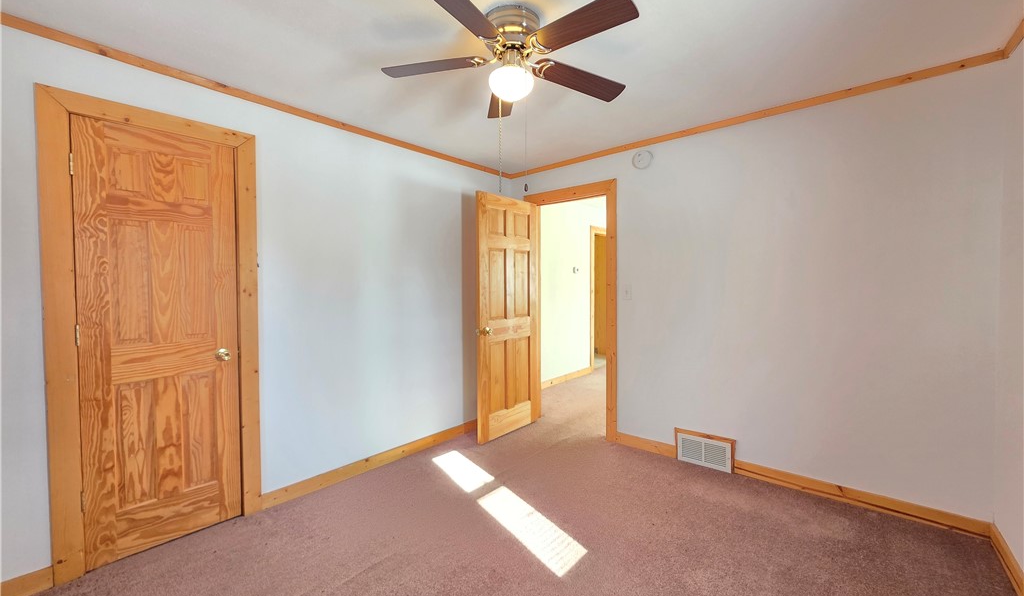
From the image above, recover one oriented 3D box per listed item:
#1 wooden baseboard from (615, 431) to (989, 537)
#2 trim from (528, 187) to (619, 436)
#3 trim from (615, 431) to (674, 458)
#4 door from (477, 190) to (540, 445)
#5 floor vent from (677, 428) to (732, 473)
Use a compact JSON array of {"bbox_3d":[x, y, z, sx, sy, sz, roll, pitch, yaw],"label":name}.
[{"bbox_3d":[1.607,1.145,2.513,1.940,0.090,0.030,1,2,40],"label":"wooden baseboard"},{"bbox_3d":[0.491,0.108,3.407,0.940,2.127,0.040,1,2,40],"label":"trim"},{"bbox_3d":[1.036,1.137,2.988,0.453,0.086,0.028,1,2,40],"label":"trim"},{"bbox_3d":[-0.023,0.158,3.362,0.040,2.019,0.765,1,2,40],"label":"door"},{"bbox_3d":[1.354,1.071,2.711,0.394,0.223,0.045,1,2,40],"label":"floor vent"}]

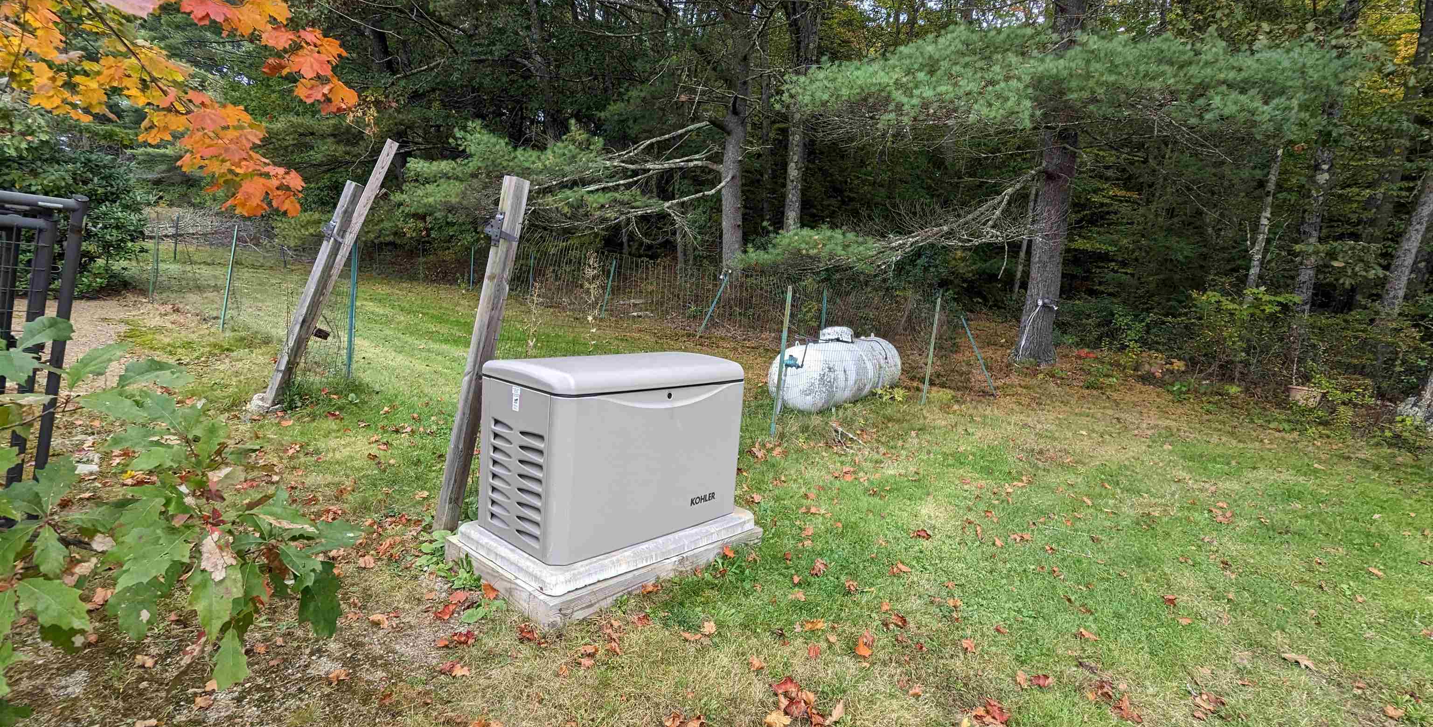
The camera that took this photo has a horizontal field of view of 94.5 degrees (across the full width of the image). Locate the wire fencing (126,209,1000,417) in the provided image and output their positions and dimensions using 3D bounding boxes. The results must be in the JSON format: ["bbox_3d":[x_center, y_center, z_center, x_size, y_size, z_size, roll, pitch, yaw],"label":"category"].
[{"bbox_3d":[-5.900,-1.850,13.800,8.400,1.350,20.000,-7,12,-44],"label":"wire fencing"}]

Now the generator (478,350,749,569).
[{"bbox_3d":[-0.496,0.385,3.350,0.685,0.800,1.170,10,9,41],"label":"generator"}]

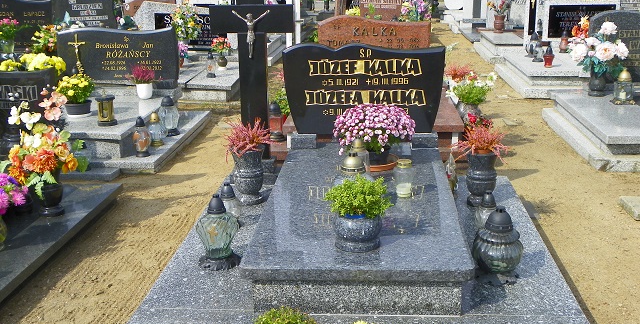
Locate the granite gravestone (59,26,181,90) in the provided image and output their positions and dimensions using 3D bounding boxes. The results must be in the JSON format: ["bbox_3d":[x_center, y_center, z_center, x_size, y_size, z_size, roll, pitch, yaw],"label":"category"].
[{"bbox_3d":[-1.945,-1.002,7.157,1.134,0.587,0.100,0,16,5],"label":"granite gravestone"}]

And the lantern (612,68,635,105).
[{"bbox_3d":[2.685,-0.675,6.530,0.205,0.300,0.205,0,16,5],"label":"lantern"}]

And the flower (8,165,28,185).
[{"bbox_3d":[-1.736,0.072,4.250,0.105,0.105,0.080,-8,17,-22],"label":"flower"}]

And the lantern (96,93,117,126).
[{"bbox_3d":[-1.693,-0.431,5.862,0.160,0.259,0.160,0,16,4],"label":"lantern"}]

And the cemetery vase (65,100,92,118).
[{"bbox_3d":[-2.117,-0.473,6.460,0.245,0.115,0.245,0,17,4],"label":"cemetery vase"}]

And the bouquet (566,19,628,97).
[{"bbox_3d":[2.582,-0.967,6.850,0.540,0.690,0.420,0,16,5],"label":"bouquet"}]

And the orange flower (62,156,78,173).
[{"bbox_3d":[-1.518,0.015,4.500,0.095,0.092,0.085,-7,18,-20],"label":"orange flower"}]

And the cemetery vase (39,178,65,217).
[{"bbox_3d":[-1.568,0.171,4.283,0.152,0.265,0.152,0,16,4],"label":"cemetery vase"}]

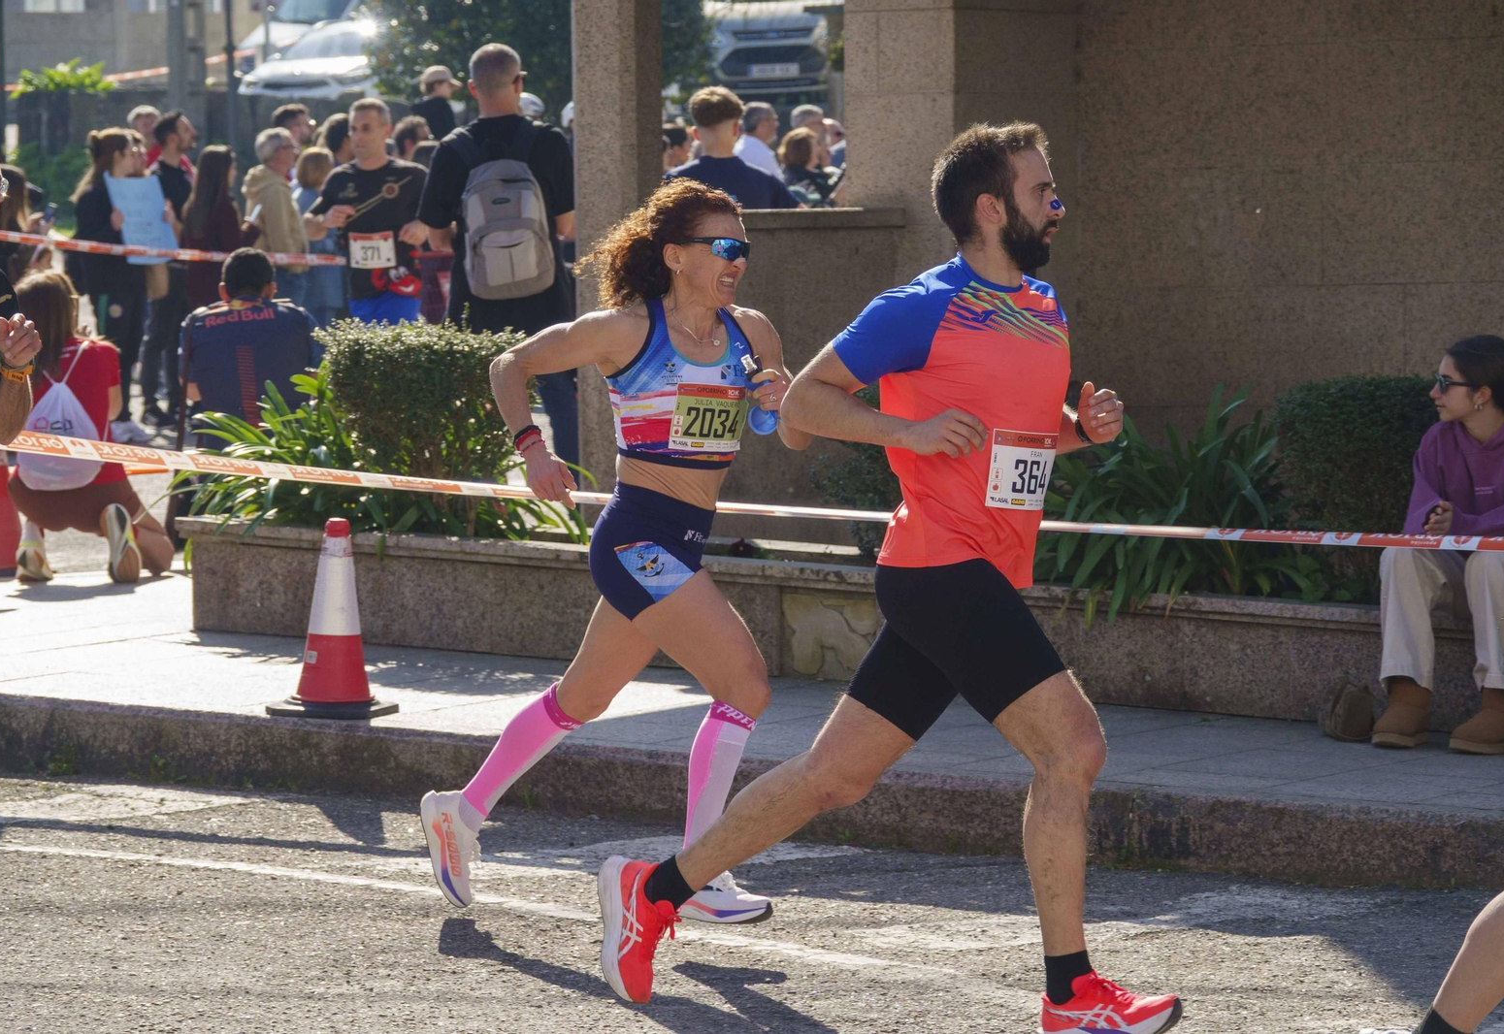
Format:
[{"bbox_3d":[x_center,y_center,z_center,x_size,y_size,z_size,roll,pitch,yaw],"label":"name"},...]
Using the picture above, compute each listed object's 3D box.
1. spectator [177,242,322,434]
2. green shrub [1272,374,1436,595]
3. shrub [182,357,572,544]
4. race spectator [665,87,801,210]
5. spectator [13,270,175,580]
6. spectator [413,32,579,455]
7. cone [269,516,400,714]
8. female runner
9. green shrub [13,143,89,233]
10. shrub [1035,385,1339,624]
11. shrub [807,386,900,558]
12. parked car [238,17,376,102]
[{"bbox_3d":[-1.844,-0.379,24.200,0.550,1.260,0.850,0,4,13],"label":"spectator"},{"bbox_3d":[1.616,-0.082,16.700,0.550,0.590,0.520,2,5,43],"label":"green shrub"},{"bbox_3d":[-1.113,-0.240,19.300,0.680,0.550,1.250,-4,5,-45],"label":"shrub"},{"bbox_3d":[-0.096,-0.662,22.500,0.500,1.680,0.330,-1,4,3],"label":"race spectator"},{"bbox_3d":[-2.264,-0.324,22.100,0.570,1.050,0.750,0,3,10],"label":"spectator"},{"bbox_3d":[-0.831,-0.668,21.200,0.540,1.790,0.420,-1,4,-5],"label":"spectator"},{"bbox_3d":[-1.086,0.258,16.700,0.285,0.505,0.285,0,4,15],"label":"cone"},{"bbox_3d":[-0.309,0.067,13.700,0.840,1.570,0.560,2,5,42],"label":"female runner"},{"bbox_3d":[-7.185,-3.388,66.000,1.000,0.980,0.900,-1,4,0],"label":"green shrub"},{"bbox_3d":[1.115,-0.032,16.750,0.860,0.610,0.660,2,5,43],"label":"shrub"},{"bbox_3d":[0.369,-0.151,18.200,0.440,0.550,0.430,2,5,43],"label":"shrub"},{"bbox_3d":[-4.728,-5.470,80.000,1.790,1.470,4.200,1,4,22],"label":"parked car"}]

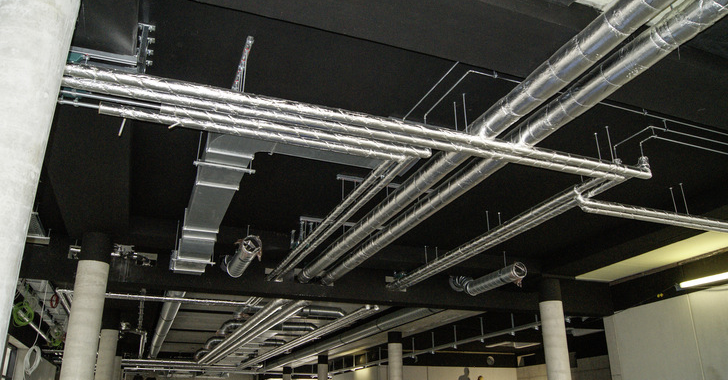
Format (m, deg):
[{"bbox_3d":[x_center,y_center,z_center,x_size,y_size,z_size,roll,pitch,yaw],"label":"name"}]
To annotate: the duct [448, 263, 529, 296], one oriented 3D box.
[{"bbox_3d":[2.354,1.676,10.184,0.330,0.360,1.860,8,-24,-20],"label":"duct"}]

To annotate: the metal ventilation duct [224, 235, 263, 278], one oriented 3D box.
[{"bbox_3d":[-1.862,1.062,8.469,0.290,0.310,1.580,8,-24,-20],"label":"metal ventilation duct"}]

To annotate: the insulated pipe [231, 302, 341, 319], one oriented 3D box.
[{"bbox_3d":[-1.868,3.081,13.865,2.916,0.330,0.280,8,-24,-20],"label":"insulated pipe"}]

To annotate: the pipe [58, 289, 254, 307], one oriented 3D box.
[{"bbox_3d":[-4.222,2.253,11.305,3.754,0.120,0.130,10,-25,-24],"label":"pipe"}]

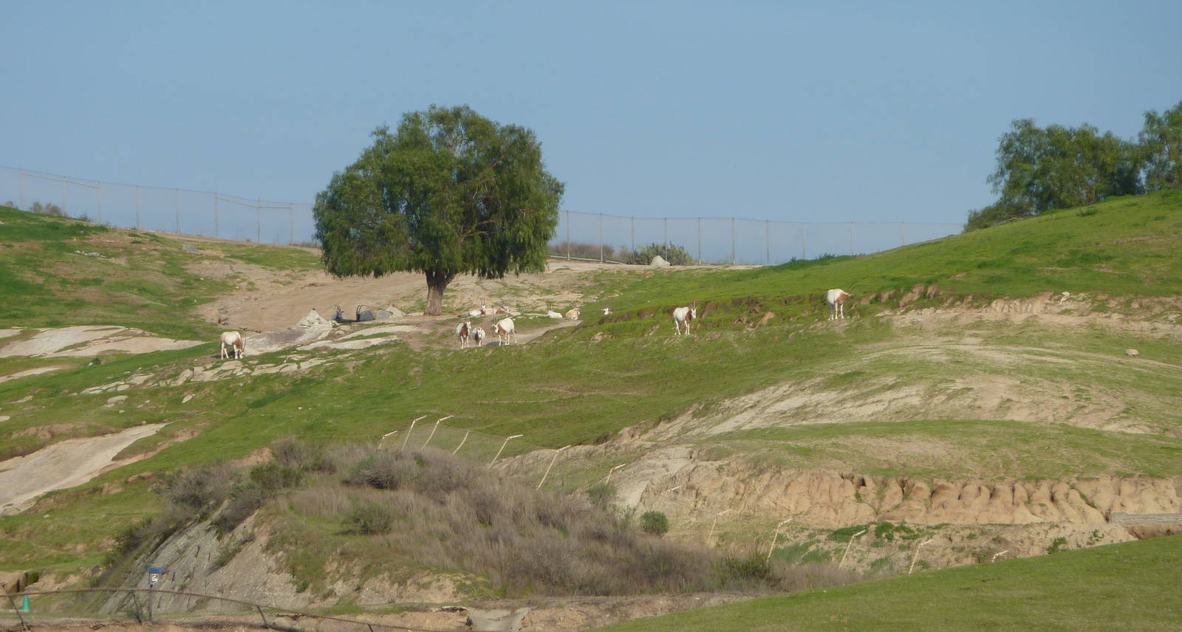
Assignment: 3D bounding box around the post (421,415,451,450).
[{"bbox_3d":[-5.696,4.327,375.000,0.400,1.700,0.070,30,0,-16],"label":"post"}]

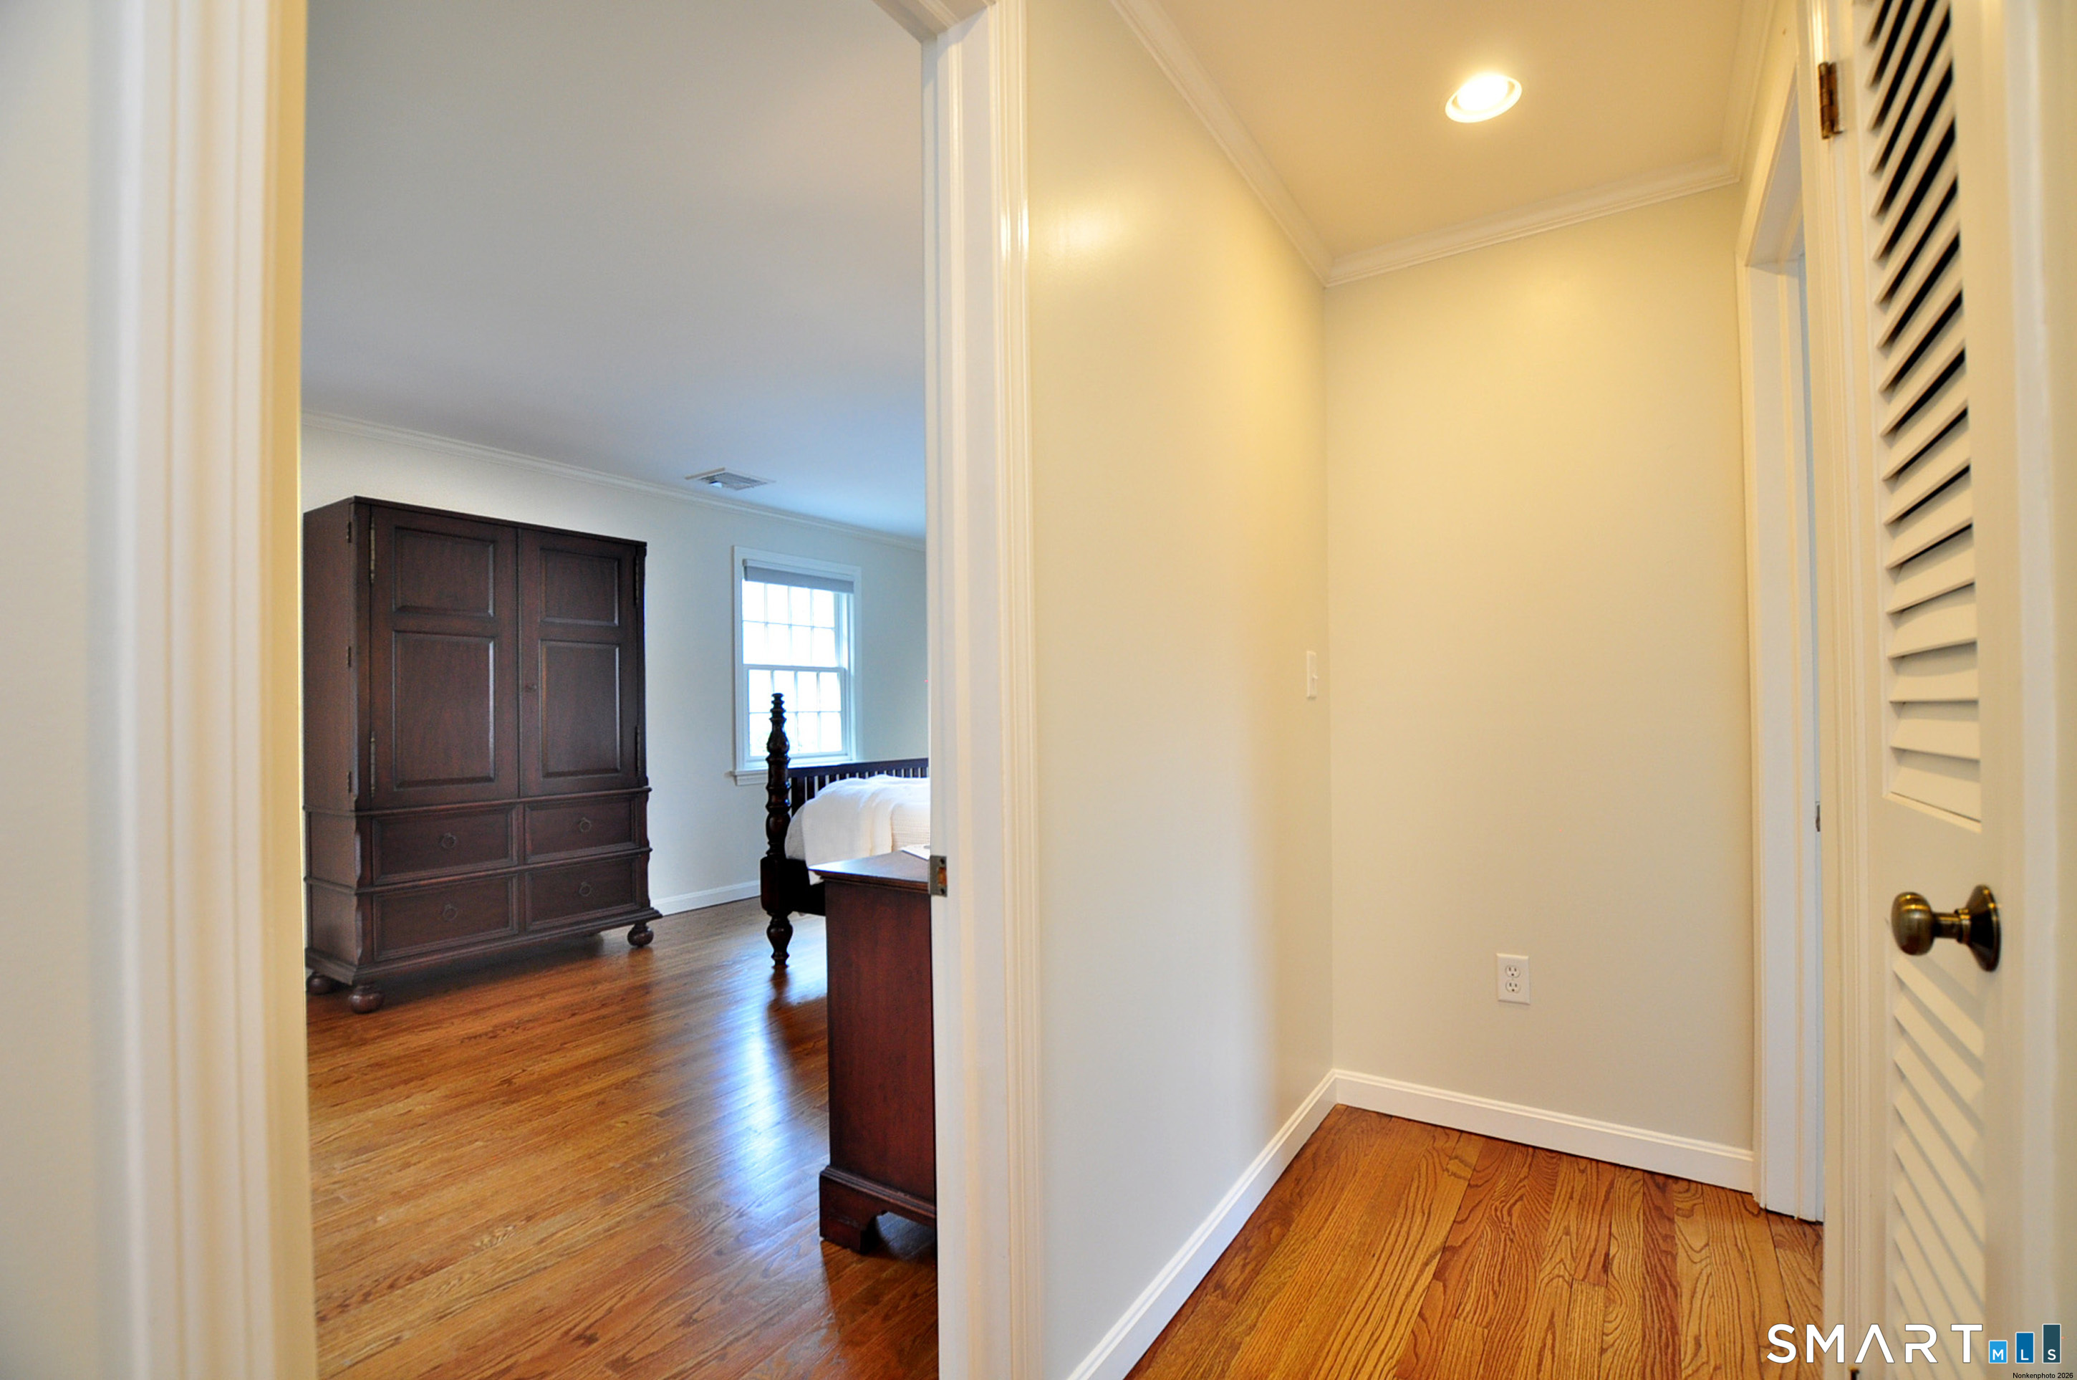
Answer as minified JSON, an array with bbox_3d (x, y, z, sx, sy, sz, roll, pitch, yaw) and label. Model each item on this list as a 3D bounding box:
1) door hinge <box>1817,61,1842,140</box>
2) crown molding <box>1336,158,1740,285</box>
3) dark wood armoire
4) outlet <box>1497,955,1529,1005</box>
[{"bbox_3d":[0.940,-0.703,1.030,0.016,0.090,0.030,-1,-1,35],"label":"door hinge"},{"bbox_3d":[1.175,-1.156,2.152,0.900,0.060,0.037,-1,-1,31],"label":"crown molding"},{"bbox_3d":[-2.298,0.255,3.683,0.520,1.865,1.175,-1,-1,35],"label":"dark wood armoire"},{"bbox_3d":[1.176,0.717,2.140,0.071,0.115,0.008,-1,-1,31],"label":"outlet"}]

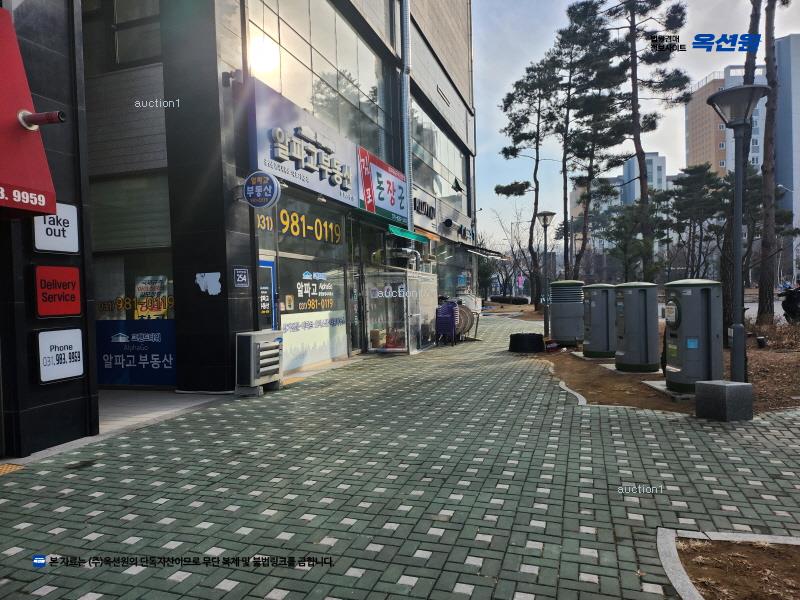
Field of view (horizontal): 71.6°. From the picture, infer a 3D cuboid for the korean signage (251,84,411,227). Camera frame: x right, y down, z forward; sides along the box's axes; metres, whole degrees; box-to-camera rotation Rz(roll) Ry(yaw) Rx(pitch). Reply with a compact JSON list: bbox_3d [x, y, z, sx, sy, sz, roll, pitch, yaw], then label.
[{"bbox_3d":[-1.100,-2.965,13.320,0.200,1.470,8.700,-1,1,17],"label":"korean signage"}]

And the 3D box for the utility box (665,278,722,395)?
[{"bbox_3d":[4.215,0.488,8.030,0.610,1.550,0.780,-2,1,0],"label":"utility box"}]

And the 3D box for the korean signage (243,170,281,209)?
[{"bbox_3d":[-2.188,-1.721,8.692,0.570,0.570,0.130,-1,1,17],"label":"korean signage"}]

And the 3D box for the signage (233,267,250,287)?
[{"bbox_3d":[-2.522,-0.346,8.874,0.030,0.290,0.390,-1,1,18],"label":"signage"}]

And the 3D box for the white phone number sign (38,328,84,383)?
[{"bbox_3d":[-3.512,0.563,5.745,0.070,0.500,0.500,-1,1,17],"label":"white phone number sign"}]

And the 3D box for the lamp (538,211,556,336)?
[{"bbox_3d":[4.482,-0.804,16.969,0.570,3.900,0.570,-1,1,0],"label":"lamp"}]

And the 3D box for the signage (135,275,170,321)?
[{"bbox_3d":[-4.090,-0.023,9.207,0.610,0.760,0.030,-1,1,18],"label":"signage"}]

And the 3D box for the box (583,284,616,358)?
[{"bbox_3d":[4.180,0.436,11.707,0.660,1.520,0.640,-1,1,3],"label":"box"}]

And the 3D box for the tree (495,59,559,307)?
[{"bbox_3d":[7.232,-6.516,32.385,3.700,14.700,3.700,-1,1,0],"label":"tree"}]

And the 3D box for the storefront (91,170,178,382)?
[{"bbox_3d":[-4.466,-0.345,9.270,1.720,3.600,0.120,-1,1,18],"label":"storefront"}]

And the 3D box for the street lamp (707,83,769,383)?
[{"bbox_3d":[4.013,-0.634,6.580,0.630,3.850,0.630,-2,1,0],"label":"street lamp"}]

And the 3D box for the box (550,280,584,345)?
[{"bbox_3d":[4.380,0.355,14.637,0.760,1.660,0.760,-1,1,3],"label":"box"}]

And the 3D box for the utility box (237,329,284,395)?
[{"bbox_3d":[-2.210,0.970,8.733,0.340,0.910,0.910,-1,1,17],"label":"utility box"}]

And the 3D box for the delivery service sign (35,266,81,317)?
[{"bbox_3d":[-3.530,-0.091,5.735,0.070,0.500,0.500,-1,1,17],"label":"delivery service sign"}]

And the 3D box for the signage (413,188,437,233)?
[{"bbox_3d":[0.917,-3.086,19.365,0.150,1.350,3.200,-1,1,18],"label":"signage"}]

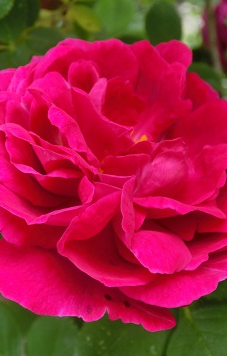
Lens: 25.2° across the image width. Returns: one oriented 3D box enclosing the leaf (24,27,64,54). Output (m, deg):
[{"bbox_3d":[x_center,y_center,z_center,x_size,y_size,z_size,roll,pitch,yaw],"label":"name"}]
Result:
[{"bbox_3d":[-0.036,-0.071,0.265,0.023,0.011,0.017,0,67,0],"label":"leaf"}]

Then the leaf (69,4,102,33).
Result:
[{"bbox_3d":[-0.018,-0.101,0.320,0.021,0.012,0.018,0,69,0],"label":"leaf"}]

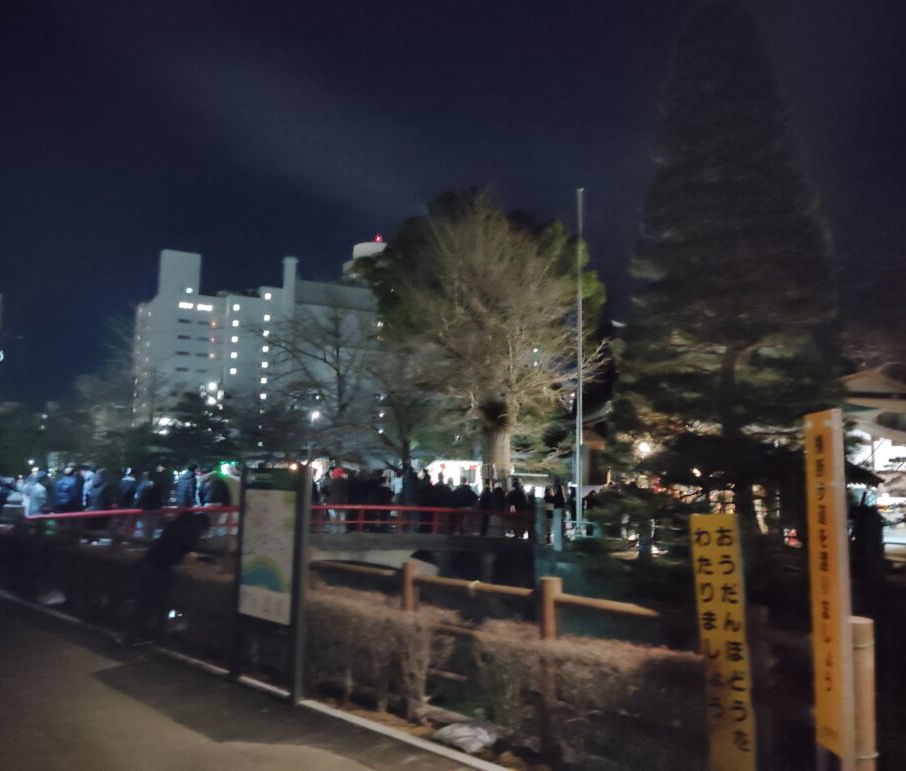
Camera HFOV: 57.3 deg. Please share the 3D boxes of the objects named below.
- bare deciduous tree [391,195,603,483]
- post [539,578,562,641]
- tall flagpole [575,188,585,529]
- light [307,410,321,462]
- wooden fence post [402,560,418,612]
[{"bbox_3d":[1.718,-1.226,33.750,8.700,13.275,8.000,1,-6,0],"label":"bare deciduous tree"},{"bbox_3d":[0.572,1.647,4.894,0.115,0.997,0.115,-5,-9,42],"label":"post"},{"bbox_3d":[4.177,-0.944,27.160,0.140,11.324,0.140,1,-6,0],"label":"tall flagpole"},{"bbox_3d":[-6.367,3.454,37.742,0.400,4.556,0.450,-4,-8,37],"label":"light"},{"bbox_3d":[-0.311,1.721,5.694,0.115,0.995,0.115,-5,-9,42],"label":"wooden fence post"}]

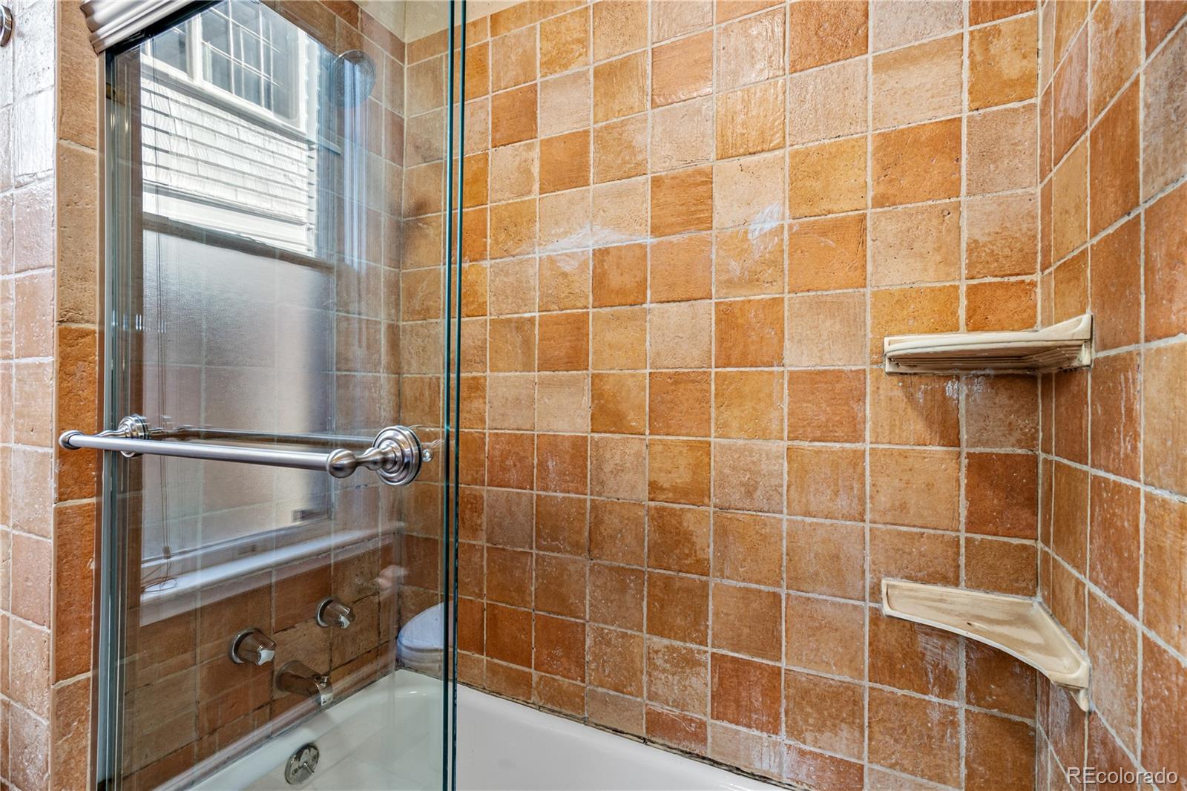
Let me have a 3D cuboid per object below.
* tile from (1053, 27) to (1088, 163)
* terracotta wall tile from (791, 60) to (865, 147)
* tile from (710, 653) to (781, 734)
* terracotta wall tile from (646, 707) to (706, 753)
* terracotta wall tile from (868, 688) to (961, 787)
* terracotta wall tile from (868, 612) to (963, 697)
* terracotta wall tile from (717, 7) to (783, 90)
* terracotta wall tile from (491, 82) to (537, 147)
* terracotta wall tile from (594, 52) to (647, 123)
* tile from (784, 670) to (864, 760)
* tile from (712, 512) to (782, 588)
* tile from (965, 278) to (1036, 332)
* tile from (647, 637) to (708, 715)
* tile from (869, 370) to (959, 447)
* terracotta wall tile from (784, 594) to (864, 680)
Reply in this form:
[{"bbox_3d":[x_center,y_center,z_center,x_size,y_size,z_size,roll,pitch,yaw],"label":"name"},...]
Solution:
[{"bbox_3d":[0.721,-0.444,0.792,0.012,0.139,0.139,0,-1,26],"label":"tile"},{"bbox_3d":[0.476,-0.591,1.073,0.146,0.144,0.010,0,0,26],"label":"terracotta wall tile"},{"bbox_3d":[0.325,0.629,1.124,0.146,0.139,0.012,0,-1,26],"label":"tile"},{"bbox_3d":[0.187,0.748,1.191,0.142,0.070,0.012,0,-1,26],"label":"terracotta wall tile"},{"bbox_3d":[0.604,0.639,0.997,0.147,0.147,0.010,0,0,26],"label":"terracotta wall tile"},{"bbox_3d":[0.600,0.478,0.990,0.146,0.140,0.012,0,-1,26],"label":"terracotta wall tile"},{"bbox_3d":[0.338,-0.737,1.133,0.145,0.142,0.011,0,0,26],"label":"terracotta wall tile"},{"bbox_3d":[-0.207,-0.742,1.404,0.146,0.141,0.012,0,-1,26],"label":"terracotta wall tile"},{"bbox_3d":[0.065,-0.747,1.288,0.143,0.141,0.012,0,-1,26],"label":"terracotta wall tile"},{"bbox_3d":[0.466,0.638,1.065,0.146,0.147,0.010,0,0,26],"label":"tile"},{"bbox_3d":[0.333,0.331,1.143,0.145,0.144,0.012,0,-1,26],"label":"tile"},{"bbox_3d":[0.725,-0.130,0.939,0.100,0.144,0.012,0,0,26],"label":"tile"},{"bbox_3d":[0.192,0.637,1.201,0.146,0.147,0.010,0,0,26],"label":"tile"},{"bbox_3d":[0.608,0.022,1.001,0.147,0.147,0.010,0,0,26],"label":"tile"},{"bbox_3d":[0.468,0.486,1.074,0.147,0.144,0.012,0,-1,26],"label":"terracotta wall tile"}]

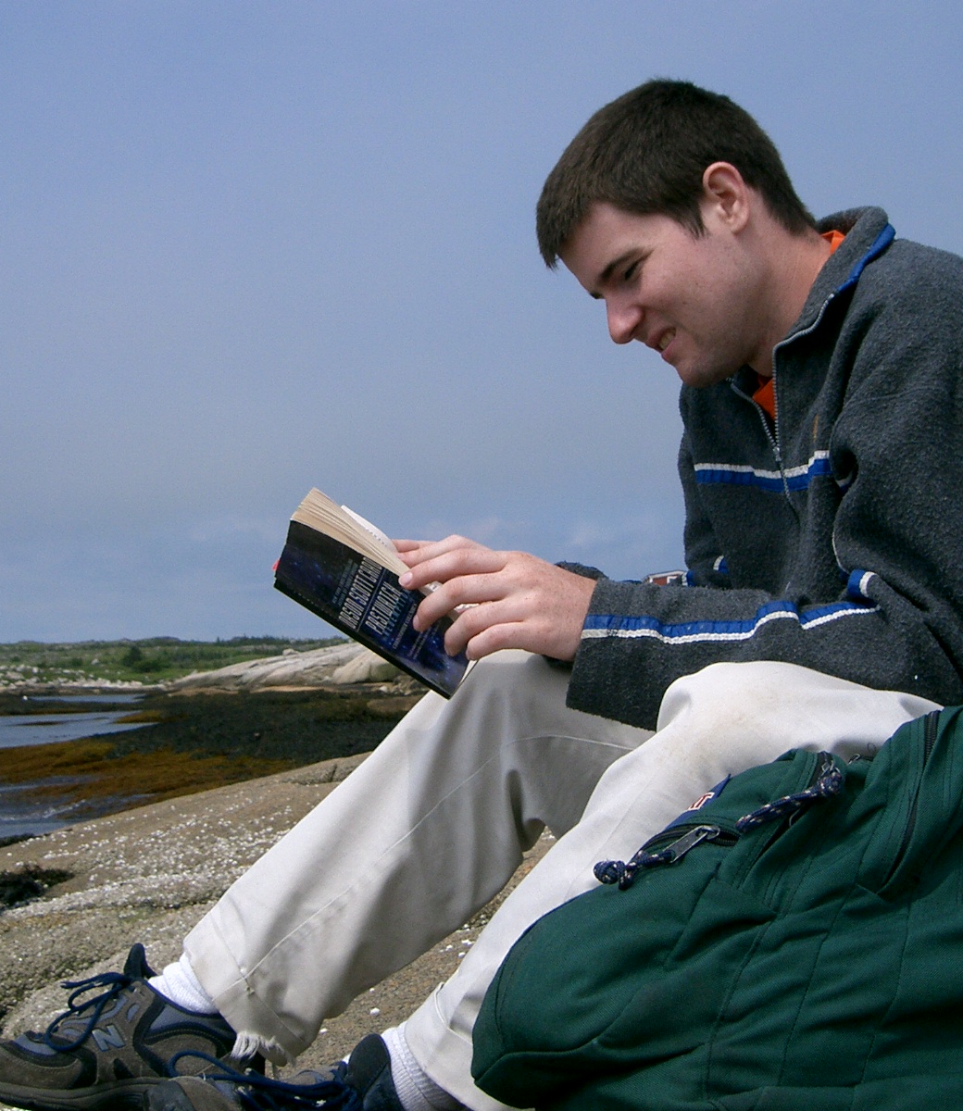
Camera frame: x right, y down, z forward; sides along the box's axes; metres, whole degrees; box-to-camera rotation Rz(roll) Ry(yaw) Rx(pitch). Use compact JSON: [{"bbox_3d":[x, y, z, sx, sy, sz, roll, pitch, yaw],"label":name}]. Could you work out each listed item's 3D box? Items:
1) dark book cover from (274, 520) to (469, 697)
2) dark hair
[{"bbox_3d":[-0.087,0.044,1.342,0.173,0.020,0.107,33,-28,5],"label":"dark book cover"},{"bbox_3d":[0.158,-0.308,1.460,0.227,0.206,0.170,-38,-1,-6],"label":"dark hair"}]

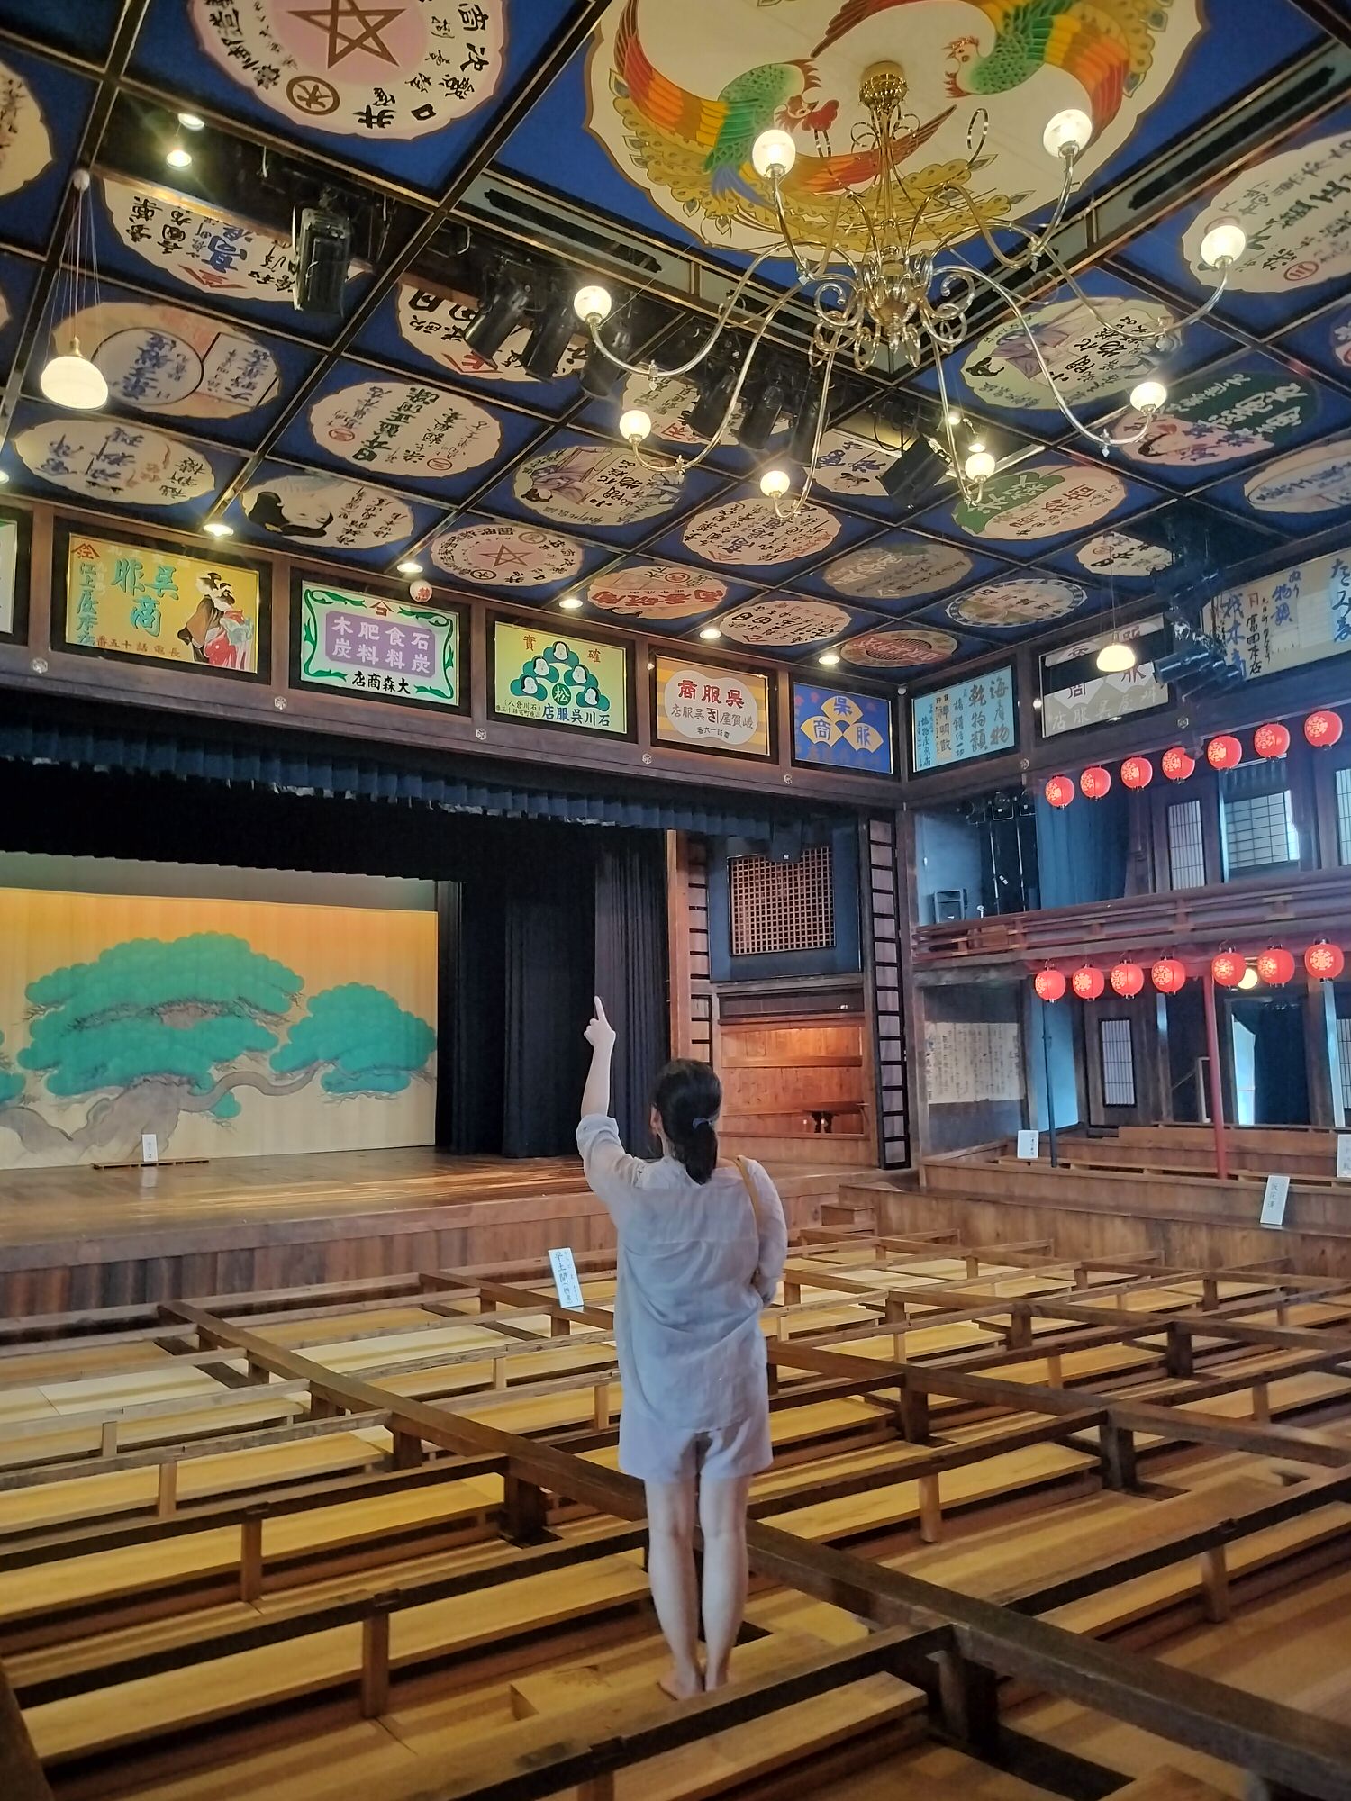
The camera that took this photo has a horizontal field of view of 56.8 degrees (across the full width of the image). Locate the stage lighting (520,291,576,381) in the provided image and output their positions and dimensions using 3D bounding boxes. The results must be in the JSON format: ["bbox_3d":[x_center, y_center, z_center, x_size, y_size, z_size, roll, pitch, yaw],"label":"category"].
[{"bbox_3d":[-0.764,-3.371,7.489,0.220,0.420,0.230,6,27,-42],"label":"stage lighting"}]

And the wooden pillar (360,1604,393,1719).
[{"bbox_3d":[-0.817,2.103,3.428,0.056,0.250,0.062,4,-9,-35],"label":"wooden pillar"}]

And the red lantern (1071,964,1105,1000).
[{"bbox_3d":[4.148,0.827,12.544,0.310,0.350,0.310,-8,-10,43],"label":"red lantern"}]

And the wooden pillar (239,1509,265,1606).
[{"bbox_3d":[-1.386,2.144,4.101,0.053,0.275,0.053,4,-9,-34],"label":"wooden pillar"}]

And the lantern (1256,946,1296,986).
[{"bbox_3d":[5.263,0.574,10.953,0.310,0.350,0.310,-8,-10,43],"label":"lantern"}]

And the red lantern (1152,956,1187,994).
[{"bbox_3d":[4.464,0.674,11.288,0.285,0.335,0.285,7,-10,-43],"label":"red lantern"}]

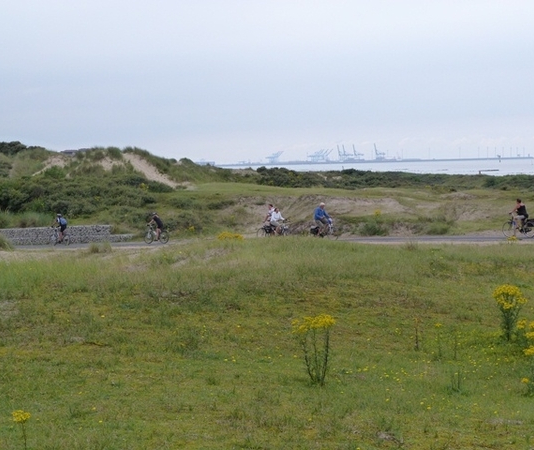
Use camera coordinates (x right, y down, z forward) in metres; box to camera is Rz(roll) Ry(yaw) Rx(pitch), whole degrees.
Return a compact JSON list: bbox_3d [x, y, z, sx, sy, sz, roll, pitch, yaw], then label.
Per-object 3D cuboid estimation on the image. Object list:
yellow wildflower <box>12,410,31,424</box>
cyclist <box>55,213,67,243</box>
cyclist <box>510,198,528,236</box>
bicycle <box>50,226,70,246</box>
[{"bbox_3d":[-1.237,0.969,7.000,0.090,0.065,0.085,-1,3,0],"label":"yellow wildflower"},{"bbox_3d":[-11.570,0.212,77.500,0.900,1.620,0.520,1,3,41],"label":"cyclist"},{"bbox_3d":[11.186,-0.377,61.500,0.880,1.570,0.500,1,3,40],"label":"cyclist"},{"bbox_3d":[-11.559,0.637,77.500,1.750,1.070,0.600,1,3,41],"label":"bicycle"}]

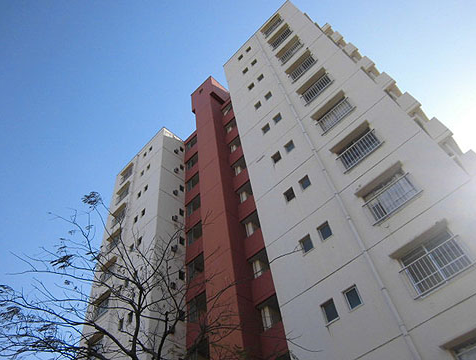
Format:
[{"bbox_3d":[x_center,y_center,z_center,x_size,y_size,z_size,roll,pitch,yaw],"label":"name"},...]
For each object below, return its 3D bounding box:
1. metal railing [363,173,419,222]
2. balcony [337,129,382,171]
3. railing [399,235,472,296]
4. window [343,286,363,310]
[{"bbox_3d":[4.985,0.627,11.748,0.250,0.911,1.829,35,-64,-30],"label":"metal railing"},{"bbox_3d":[4.615,-1.075,13.726,0.096,0.931,1.834,34,-64,-30],"label":"balcony"},{"bbox_3d":[5.399,2.320,9.905,0.163,1.402,1.584,34,-64,-30],"label":"railing"},{"bbox_3d":[3.486,3.590,10.936,0.120,0.674,0.493,35,-64,-30],"label":"window"}]

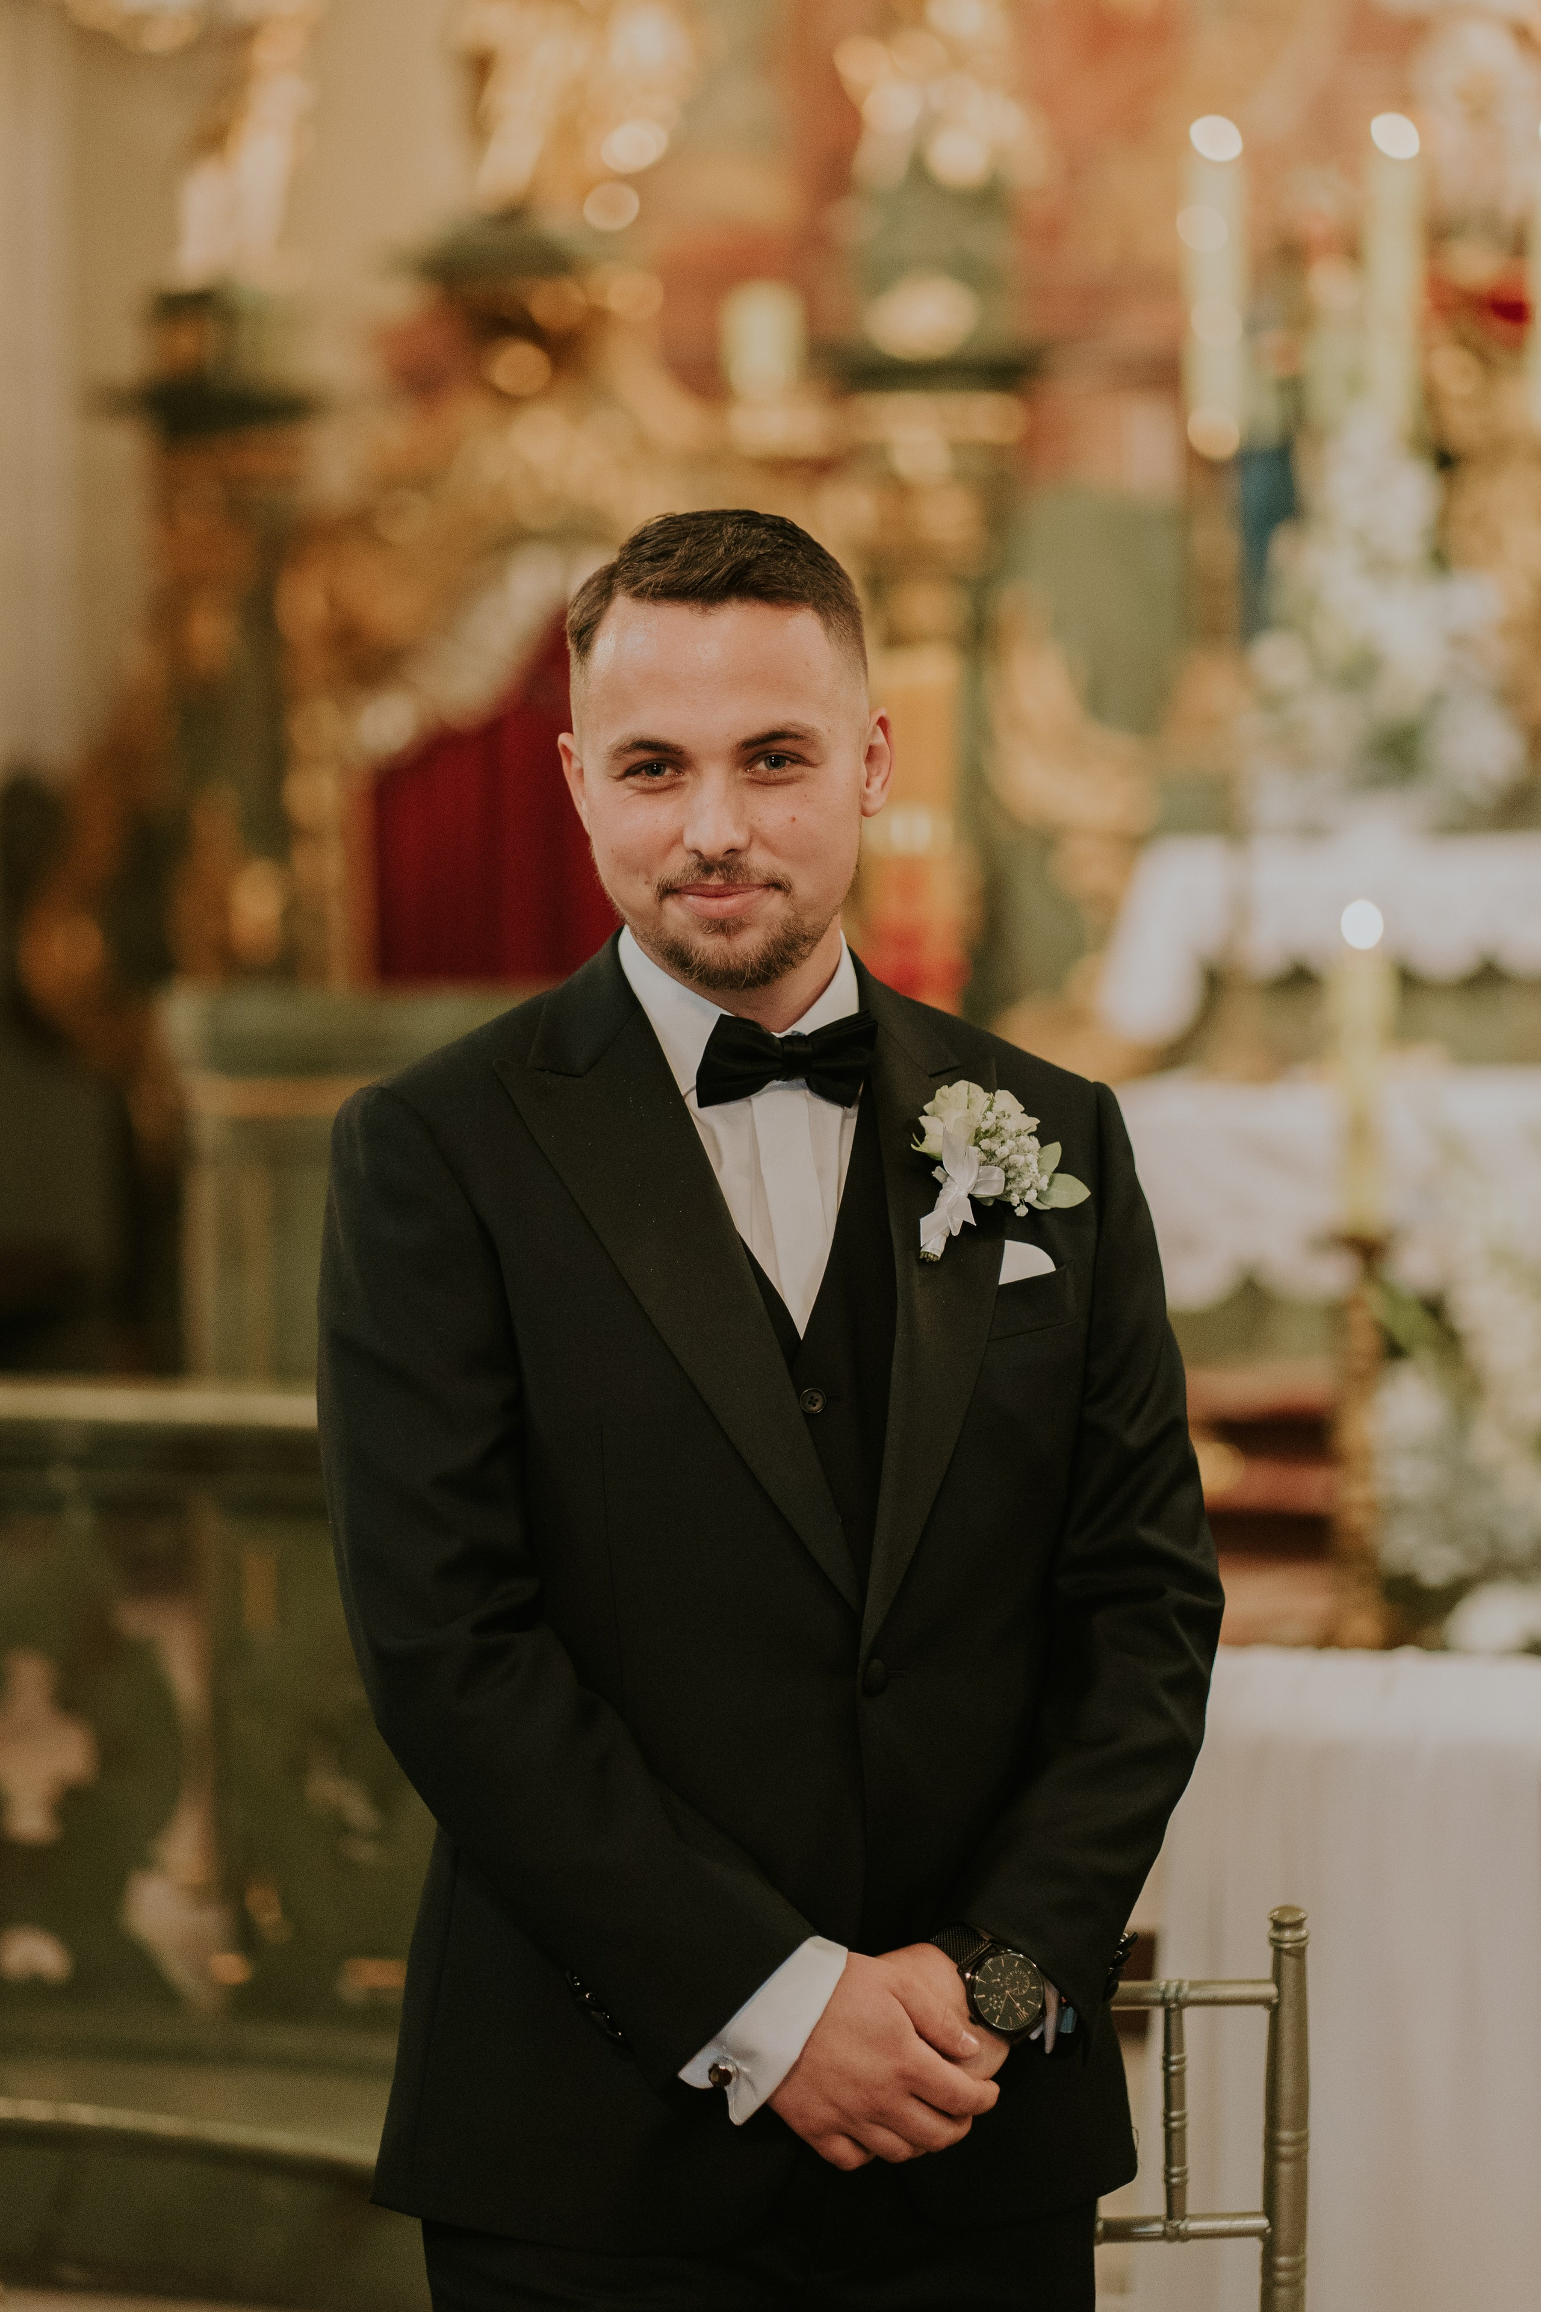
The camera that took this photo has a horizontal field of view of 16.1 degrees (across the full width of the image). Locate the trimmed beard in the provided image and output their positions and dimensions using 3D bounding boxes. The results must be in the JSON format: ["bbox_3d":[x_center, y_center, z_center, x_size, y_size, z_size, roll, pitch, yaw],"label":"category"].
[{"bbox_3d":[-0.020,-0.124,2.930,0.110,0.072,0.075,-4,4,4],"label":"trimmed beard"}]

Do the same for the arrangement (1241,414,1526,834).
[{"bbox_3d":[0.879,-0.767,7.800,0.410,0.610,0.360,0,2,0],"label":"arrangement"}]

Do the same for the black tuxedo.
[{"bbox_3d":[-0.002,0.237,2.970,0.510,0.730,0.320,-1,2,-20],"label":"black tuxedo"}]

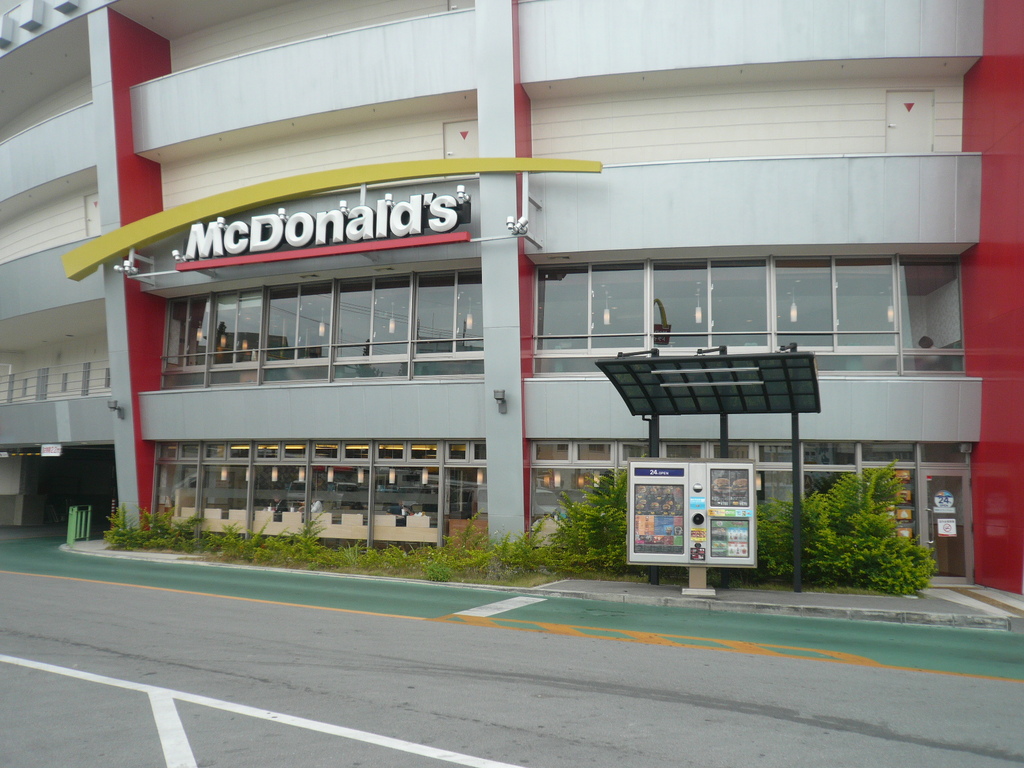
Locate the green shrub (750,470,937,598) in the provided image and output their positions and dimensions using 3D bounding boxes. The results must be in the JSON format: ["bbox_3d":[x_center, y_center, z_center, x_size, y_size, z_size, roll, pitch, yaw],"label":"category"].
[{"bbox_3d":[5.504,2.409,13.925,2.800,2.030,1.400,0,-7,7],"label":"green shrub"}]

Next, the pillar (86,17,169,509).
[{"bbox_3d":[-8.899,-2.322,19.687,0.760,12.200,1.250,-3,0,31],"label":"pillar"}]

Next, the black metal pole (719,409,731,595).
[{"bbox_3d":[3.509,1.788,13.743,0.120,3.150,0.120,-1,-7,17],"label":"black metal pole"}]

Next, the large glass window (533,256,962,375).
[{"bbox_3d":[4.314,-1.286,15.599,7.850,2.200,0.300,0,-7,9],"label":"large glass window"}]

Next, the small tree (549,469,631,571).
[{"bbox_3d":[1.399,2.515,14.760,1.550,1.870,1.300,0,-7,11],"label":"small tree"}]

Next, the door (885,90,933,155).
[{"bbox_3d":[7.257,-4.329,15.142,0.860,2.000,0.080,0,2,4],"label":"door"}]

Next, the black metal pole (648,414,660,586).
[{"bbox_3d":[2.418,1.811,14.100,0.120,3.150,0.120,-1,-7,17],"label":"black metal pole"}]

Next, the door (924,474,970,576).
[{"bbox_3d":[7.823,2.554,14.896,0.880,2.050,0.090,1,-7,3],"label":"door"}]

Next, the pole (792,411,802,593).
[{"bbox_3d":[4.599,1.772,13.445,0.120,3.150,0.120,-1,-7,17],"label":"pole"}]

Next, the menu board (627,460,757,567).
[{"bbox_3d":[2.812,2.013,13.009,2.010,1.660,0.300,0,-7,6],"label":"menu board"}]

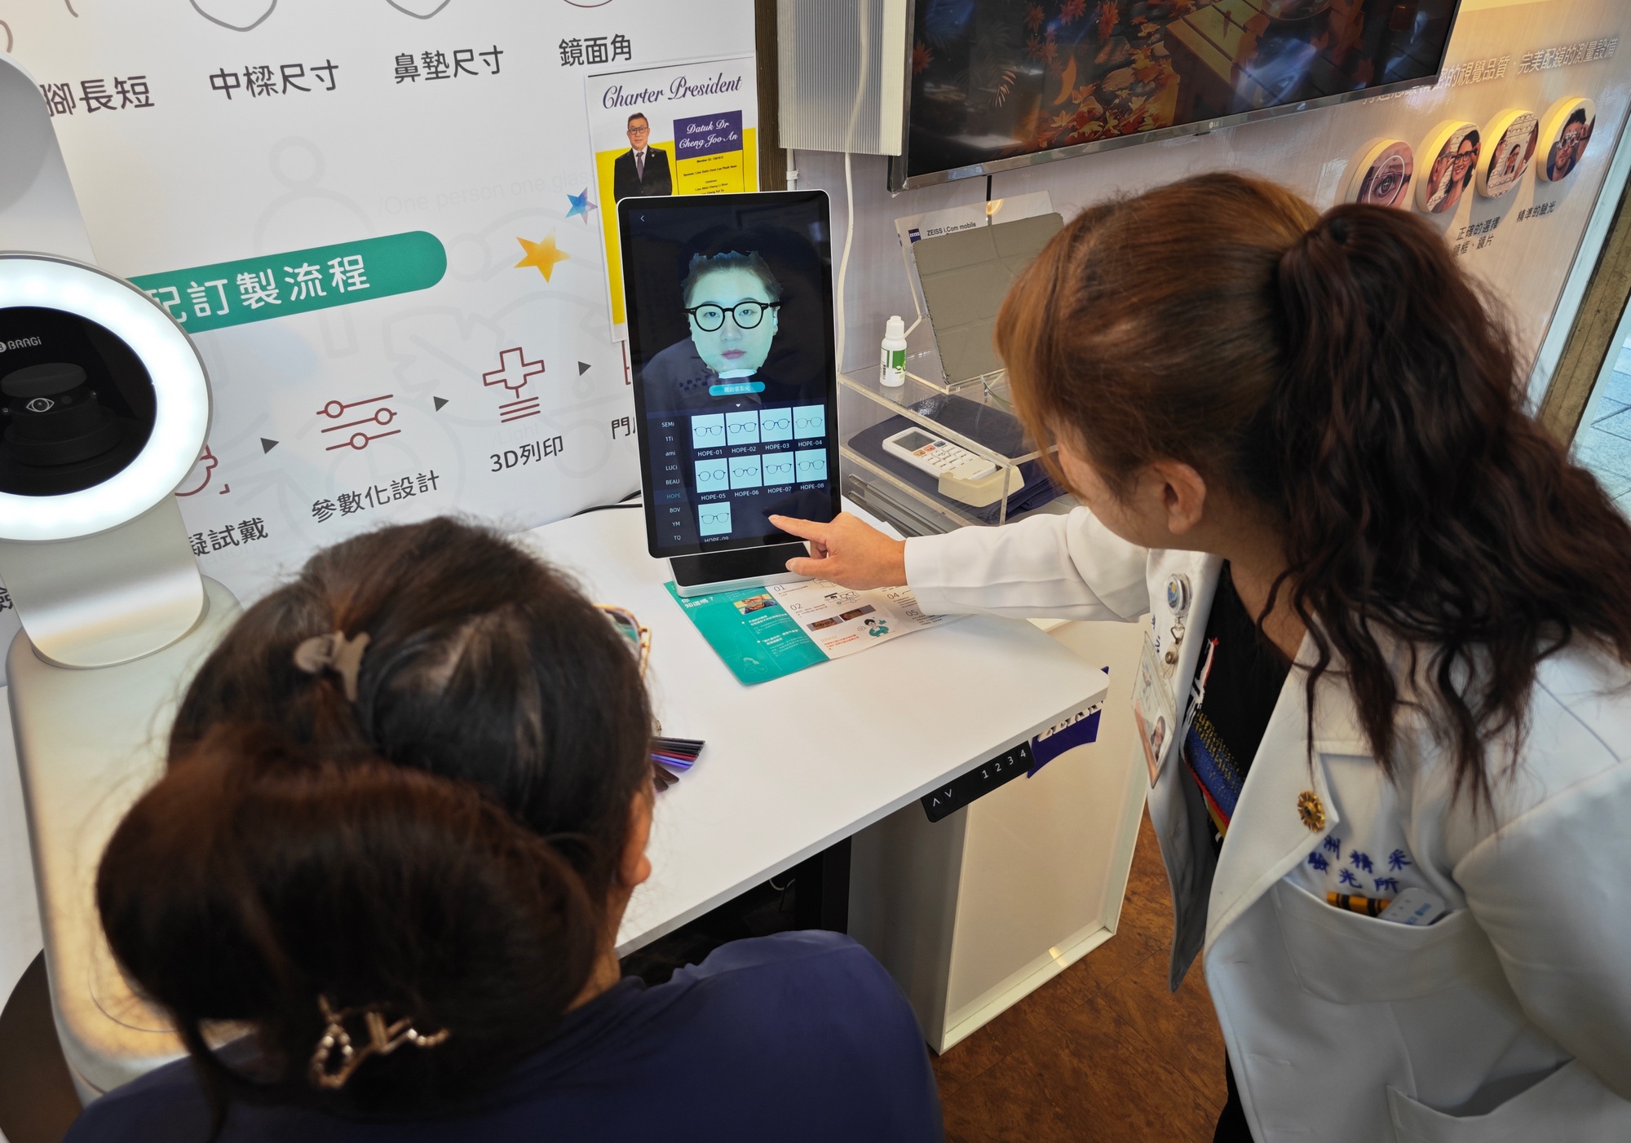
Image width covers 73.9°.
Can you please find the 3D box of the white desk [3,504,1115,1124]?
[{"bbox_3d":[-0.374,0.477,1.185,1.220,0.750,0.600,-21,39,-29],"label":"white desk"}]

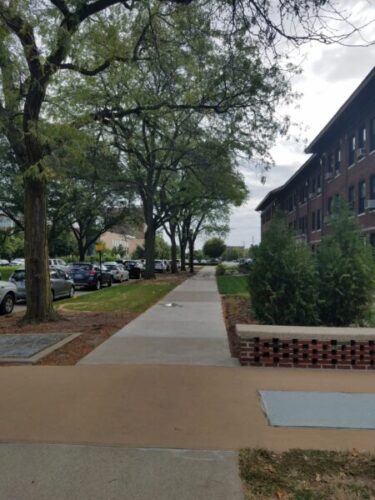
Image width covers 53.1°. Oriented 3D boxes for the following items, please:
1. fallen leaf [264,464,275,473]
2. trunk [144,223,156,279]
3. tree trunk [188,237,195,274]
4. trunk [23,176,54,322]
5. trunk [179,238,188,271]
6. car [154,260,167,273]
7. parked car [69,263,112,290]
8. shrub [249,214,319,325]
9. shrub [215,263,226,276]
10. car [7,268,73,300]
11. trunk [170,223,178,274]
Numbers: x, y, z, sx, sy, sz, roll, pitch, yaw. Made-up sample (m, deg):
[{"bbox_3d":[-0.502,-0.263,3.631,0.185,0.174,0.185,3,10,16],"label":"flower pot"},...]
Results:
[{"bbox_3d":[0.587,1.565,2.690,0.070,0.025,0.070,0,-2,0],"label":"fallen leaf"},{"bbox_3d":[-2.858,0.050,29.000,0.860,4.348,0.860,0,-1,4],"label":"trunk"},{"bbox_3d":[0.481,0.531,42.000,0.620,4.083,0.620,0,-1,4],"label":"tree trunk"},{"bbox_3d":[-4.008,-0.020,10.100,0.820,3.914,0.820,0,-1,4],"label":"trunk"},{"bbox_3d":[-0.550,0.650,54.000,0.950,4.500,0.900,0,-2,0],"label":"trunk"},{"bbox_3d":[-4.090,2.410,55.400,1.870,1.720,4.700,0,-2,4],"label":"car"},{"bbox_3d":[-6.050,1.680,24.500,1.800,1.620,4.450,0,-2,4],"label":"parked car"},{"bbox_3d":[2.180,0.430,8.450,1.550,2.550,1.500,0,-2,0],"label":"shrub"},{"bbox_3d":[3.330,1.970,37.300,1.000,1.200,1.000,0,-2,0],"label":"shrub"},{"bbox_3d":[-6.824,1.562,18.004,1.760,1.460,4.350,0,-1,4],"label":"car"},{"bbox_3d":[-1.489,-0.286,43.000,0.800,5.726,0.800,0,-1,4],"label":"trunk"}]

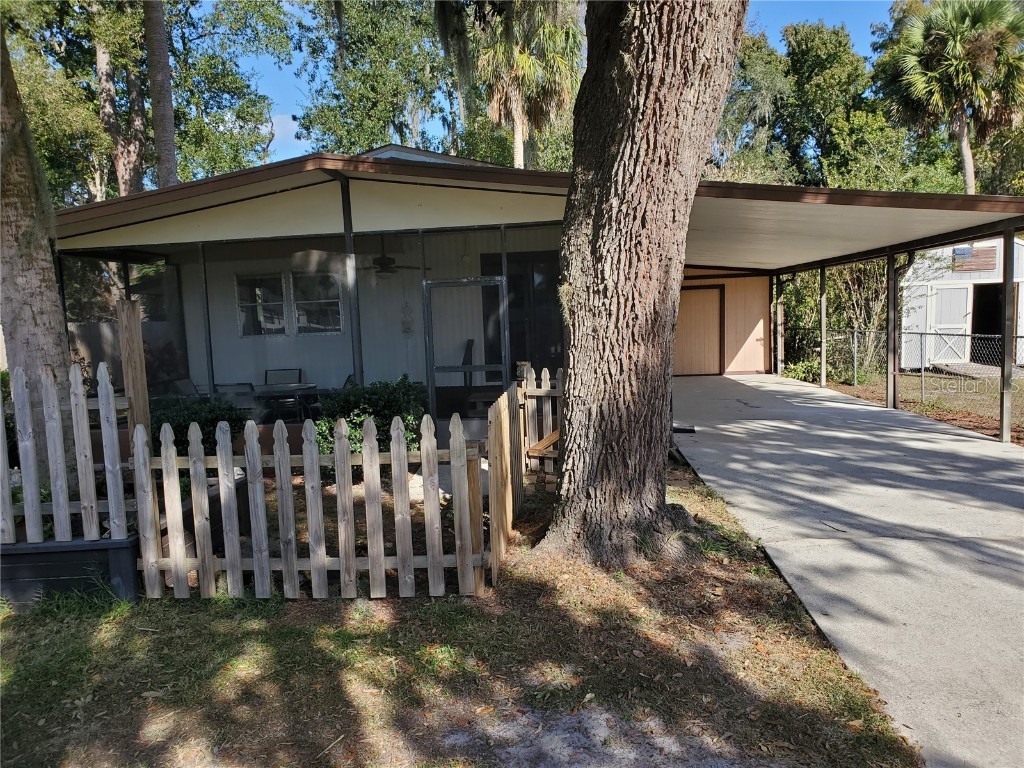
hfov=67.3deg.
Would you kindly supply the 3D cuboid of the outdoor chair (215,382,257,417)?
[{"bbox_3d":[-3.489,0.409,10.273,0.600,0.900,0.700,-1,5,15],"label":"outdoor chair"}]

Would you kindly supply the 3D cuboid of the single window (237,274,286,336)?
[{"bbox_3d":[-4.118,-1.290,12.643,0.780,0.980,0.100,-2,5,5],"label":"single window"}]

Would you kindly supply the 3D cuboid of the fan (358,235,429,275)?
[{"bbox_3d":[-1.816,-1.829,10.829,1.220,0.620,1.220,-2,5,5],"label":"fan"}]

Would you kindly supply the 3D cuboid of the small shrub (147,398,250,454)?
[{"bbox_3d":[-3.813,0.587,9.260,1.100,0.820,0.850,-2,5,5],"label":"small shrub"}]

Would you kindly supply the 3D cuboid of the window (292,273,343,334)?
[{"bbox_3d":[-3.176,-1.314,12.558,0.780,0.980,0.100,-2,5,5],"label":"window"}]

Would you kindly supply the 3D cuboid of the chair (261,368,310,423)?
[{"bbox_3d":[-3.507,0.262,11.895,0.600,0.910,0.700,-3,5,-9],"label":"chair"}]

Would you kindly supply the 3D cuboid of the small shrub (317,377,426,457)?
[{"bbox_3d":[-1.659,0.406,9.034,1.200,1.030,1.000,-2,5,5],"label":"small shrub"}]

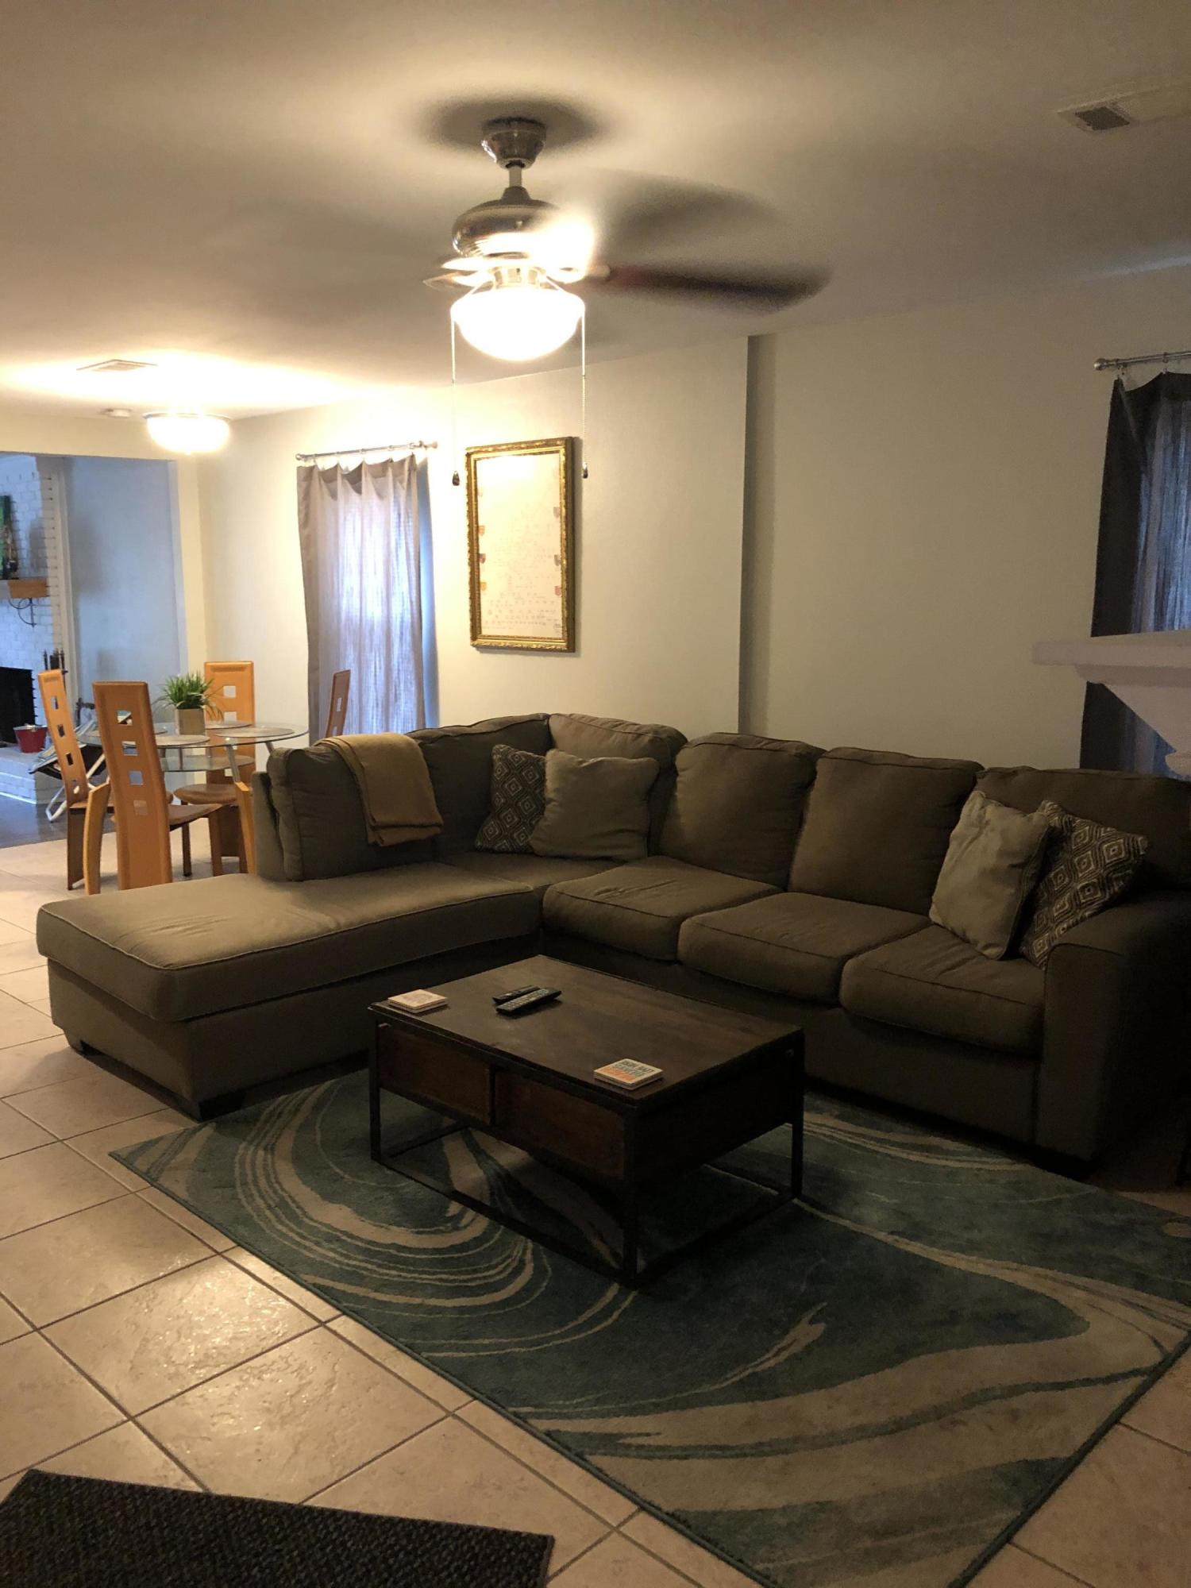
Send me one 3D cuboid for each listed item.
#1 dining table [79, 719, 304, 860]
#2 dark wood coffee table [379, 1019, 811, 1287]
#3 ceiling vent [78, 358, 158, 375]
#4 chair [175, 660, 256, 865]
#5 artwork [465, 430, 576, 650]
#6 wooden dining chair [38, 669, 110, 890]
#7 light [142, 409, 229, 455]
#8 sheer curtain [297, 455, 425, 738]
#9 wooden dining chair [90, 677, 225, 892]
[{"bbox_3d":[-2.013,0.074,6.447,1.110,0.760,1.110,0,10,0],"label":"dining table"},{"bbox_3d":[-0.039,0.759,3.208,0.908,0.422,0.606,9,13,43],"label":"dark wood coffee table"},{"bbox_3d":[-2.100,-1.866,5.644,0.380,0.020,0.210,9,13,43],"label":"ceiling vent"},{"bbox_3d":[-2.012,-0.144,6.821,0.450,1.065,0.540,0,10,0],"label":"chair"},{"bbox_3d":[-0.348,-1.138,5.947,0.665,0.940,0.050,9,13,43],"label":"artwork"},{"bbox_3d":[-2.423,-0.069,6.383,0.540,1.065,0.450,0,10,-2],"label":"wooden dining chair"},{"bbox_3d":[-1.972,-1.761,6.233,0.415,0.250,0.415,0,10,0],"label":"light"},{"bbox_3d":[-1.243,-0.709,6.832,1.050,2.070,0.100,9,13,43],"label":"sheer curtain"},{"bbox_3d":[-2.063,-0.010,6.035,0.450,1.065,0.540,1,10,9],"label":"wooden dining chair"}]

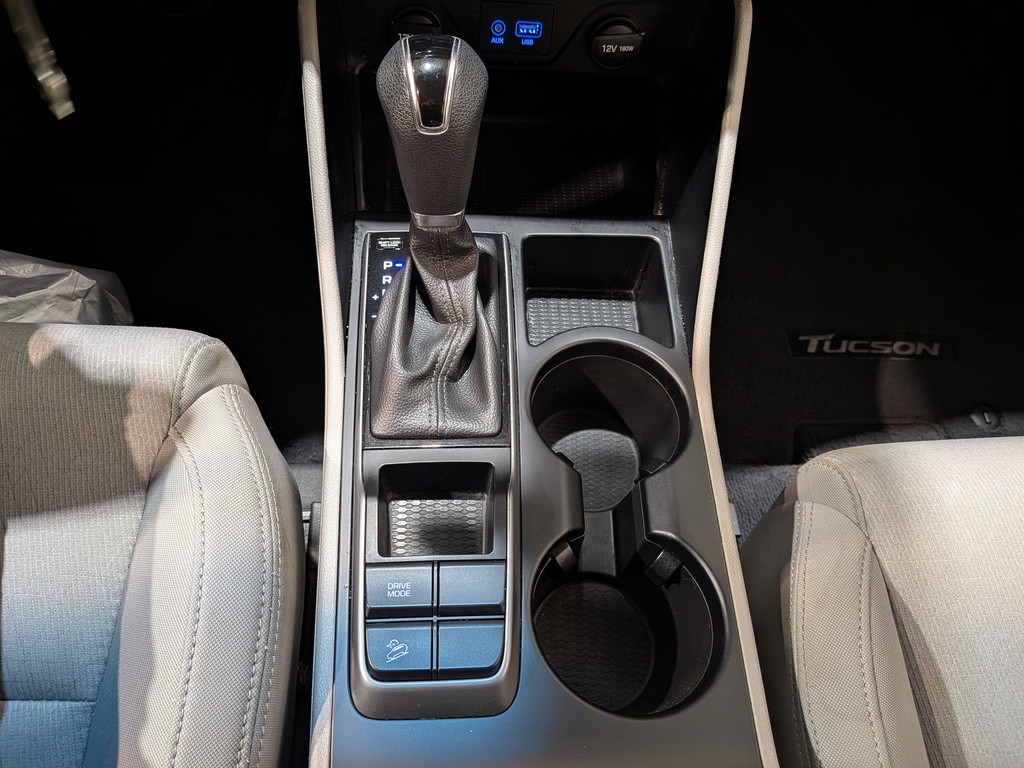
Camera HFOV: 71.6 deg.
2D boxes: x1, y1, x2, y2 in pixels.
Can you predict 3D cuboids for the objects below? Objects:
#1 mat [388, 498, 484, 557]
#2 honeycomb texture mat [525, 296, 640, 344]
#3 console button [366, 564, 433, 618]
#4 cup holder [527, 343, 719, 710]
[{"bbox_3d":[-0.040,0.079,0.380,0.052,0.004,0.040,1,60,-6],"label":"mat"},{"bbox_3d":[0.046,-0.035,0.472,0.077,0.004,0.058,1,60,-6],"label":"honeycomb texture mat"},{"bbox_3d":[-0.052,0.096,0.330,0.030,0.008,0.025,1,60,-6],"label":"console button"},{"bbox_3d":[0.051,0.080,0.393,0.090,0.080,0.195,1,60,-6],"label":"cup holder"}]

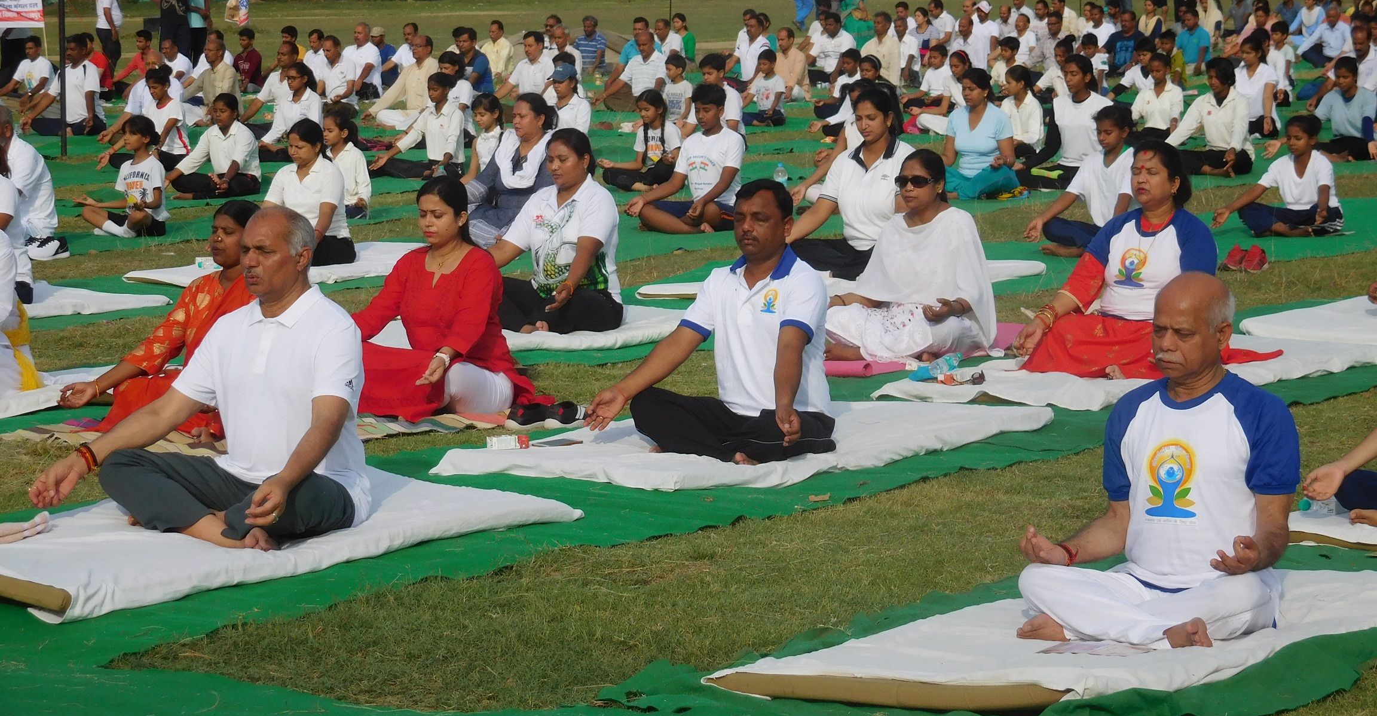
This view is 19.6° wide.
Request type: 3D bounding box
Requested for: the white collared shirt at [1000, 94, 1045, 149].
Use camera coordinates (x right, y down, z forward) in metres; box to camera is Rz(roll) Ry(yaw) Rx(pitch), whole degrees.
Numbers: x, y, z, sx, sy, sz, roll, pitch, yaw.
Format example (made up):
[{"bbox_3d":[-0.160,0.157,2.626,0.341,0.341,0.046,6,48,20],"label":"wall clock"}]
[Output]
[{"bbox_3d":[2.662,-1.876,31.600,0.380,0.450,0.300,4,7,40],"label":"white collared shirt"}]

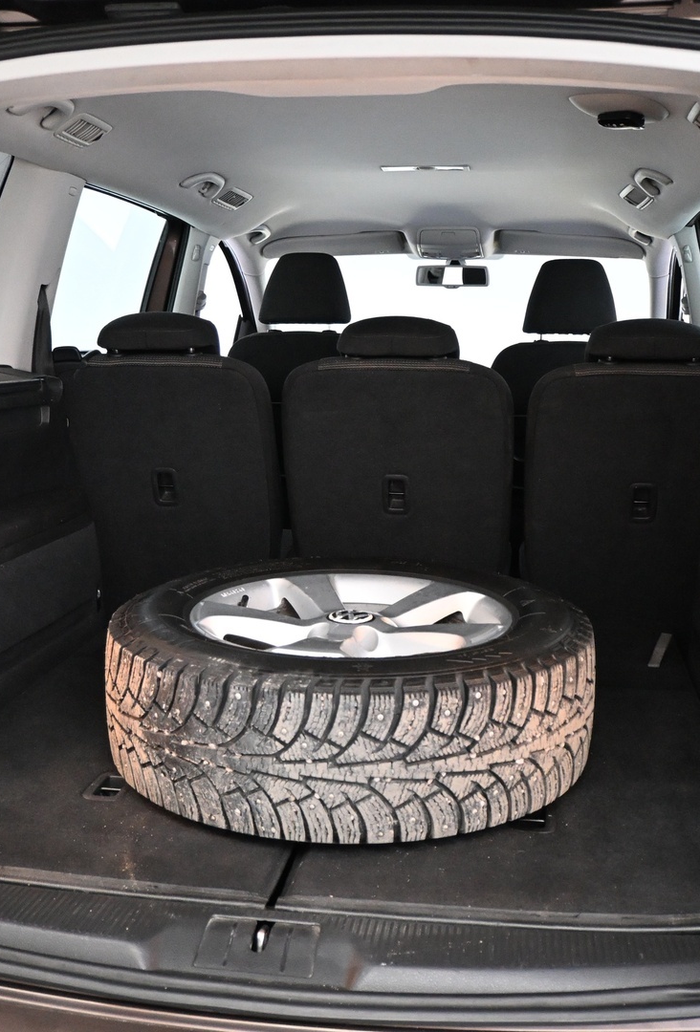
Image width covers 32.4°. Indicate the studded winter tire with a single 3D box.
[{"bbox_3d":[-0.001,0.223,1.665,0.662,0.217,0.662,2,11,8],"label":"studded winter tire"}]

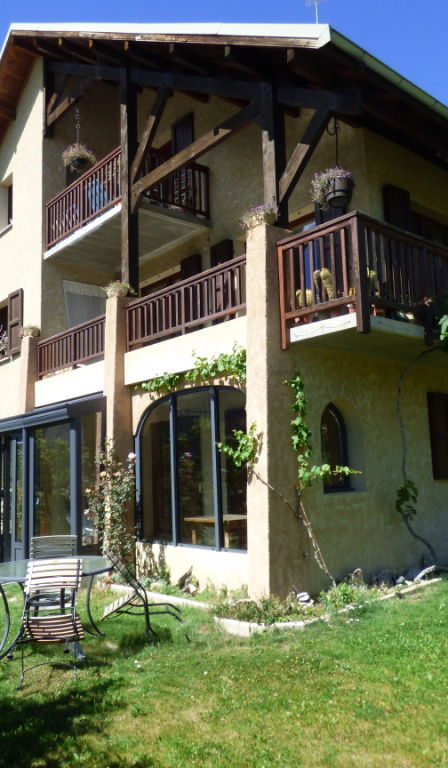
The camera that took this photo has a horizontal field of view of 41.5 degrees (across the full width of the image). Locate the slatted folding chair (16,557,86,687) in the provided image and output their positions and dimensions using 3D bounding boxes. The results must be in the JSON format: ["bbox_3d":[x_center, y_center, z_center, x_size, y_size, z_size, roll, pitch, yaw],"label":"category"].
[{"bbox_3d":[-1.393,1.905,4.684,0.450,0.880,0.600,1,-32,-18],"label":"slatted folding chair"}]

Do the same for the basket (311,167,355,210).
[{"bbox_3d":[1.234,-2.235,6.729,0.460,0.450,0.460,-1,-7,0],"label":"basket"}]

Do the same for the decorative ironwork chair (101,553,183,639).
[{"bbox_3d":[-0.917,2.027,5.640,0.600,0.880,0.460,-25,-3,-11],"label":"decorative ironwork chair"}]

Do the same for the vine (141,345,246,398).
[{"bbox_3d":[-0.475,-0.095,8.283,0.350,0.600,2.400,5,-10,-40],"label":"vine"}]

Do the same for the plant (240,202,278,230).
[{"bbox_3d":[0.440,-2.071,7.337,0.380,0.320,0.420,5,-10,-40],"label":"plant"}]

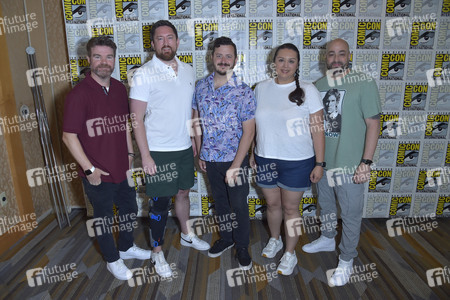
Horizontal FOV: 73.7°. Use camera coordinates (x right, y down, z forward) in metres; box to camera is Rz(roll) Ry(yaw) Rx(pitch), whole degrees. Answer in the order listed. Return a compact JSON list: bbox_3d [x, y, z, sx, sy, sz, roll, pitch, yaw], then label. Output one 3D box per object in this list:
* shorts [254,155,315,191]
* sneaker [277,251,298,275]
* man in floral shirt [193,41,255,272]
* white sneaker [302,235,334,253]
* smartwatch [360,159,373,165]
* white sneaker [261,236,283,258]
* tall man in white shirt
[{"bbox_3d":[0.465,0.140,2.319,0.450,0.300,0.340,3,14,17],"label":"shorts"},{"bbox_3d":[0.501,0.891,2.380,0.103,0.103,0.262,8,16,33],"label":"sneaker"},{"bbox_3d":[0.013,0.045,2.361,0.520,1.765,0.390,4,14,17],"label":"man in floral shirt"},{"bbox_3d":[0.824,0.820,2.617,0.292,0.120,0.109,-2,14,-4],"label":"white sneaker"},{"bbox_3d":[1.014,0.084,2.140,0.071,0.042,0.067,10,-1,-13],"label":"smartwatch"},{"bbox_3d":[0.398,0.811,2.547,0.103,0.125,0.265,10,17,38],"label":"white sneaker"},{"bbox_3d":[-0.420,0.010,2.300,0.600,1.870,0.420,-6,15,-21],"label":"tall man in white shirt"}]

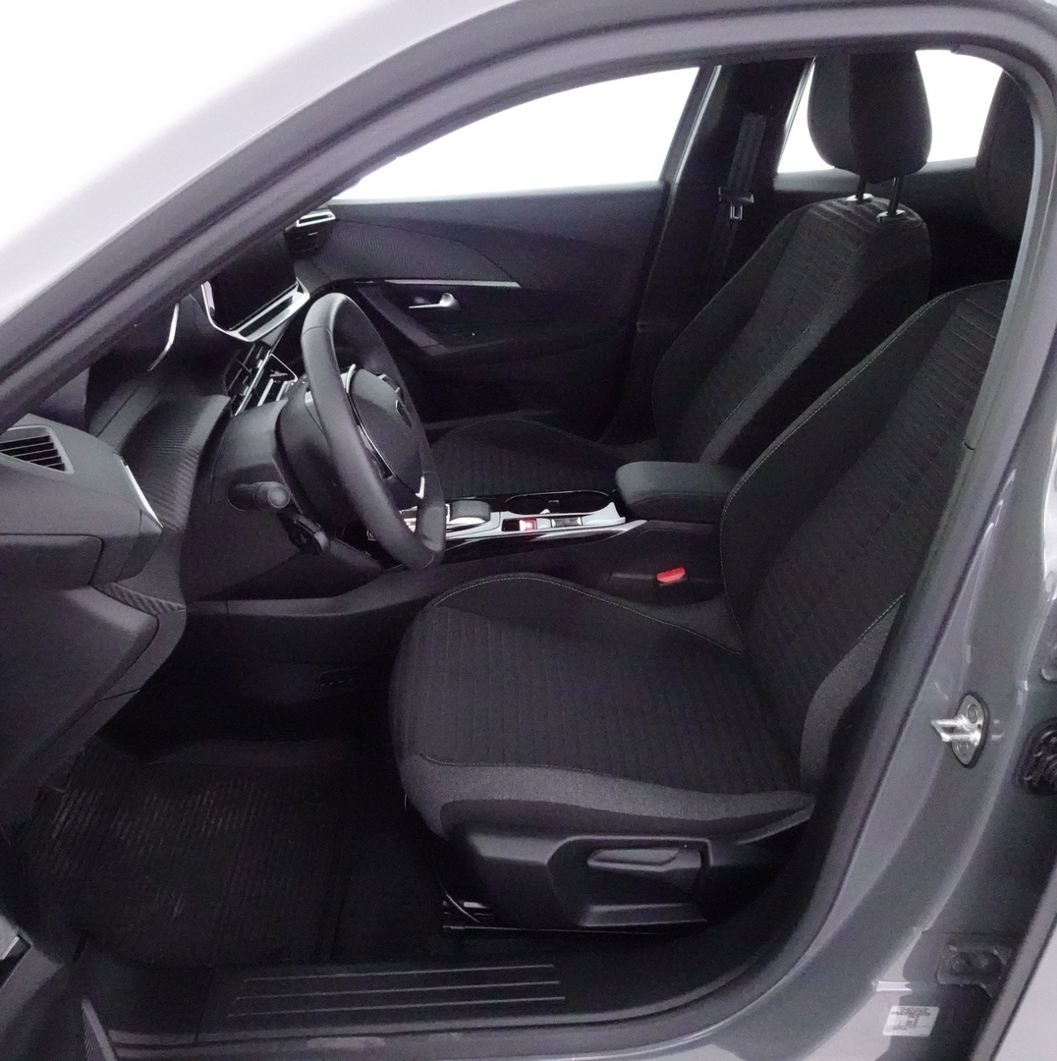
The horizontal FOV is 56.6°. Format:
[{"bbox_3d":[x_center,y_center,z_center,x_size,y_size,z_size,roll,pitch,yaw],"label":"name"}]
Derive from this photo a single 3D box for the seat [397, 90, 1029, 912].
[{"bbox_3d":[0.258,-0.056,1.196,0.900,0.980,0.530,-2,26,-1],"label":"seat"}]

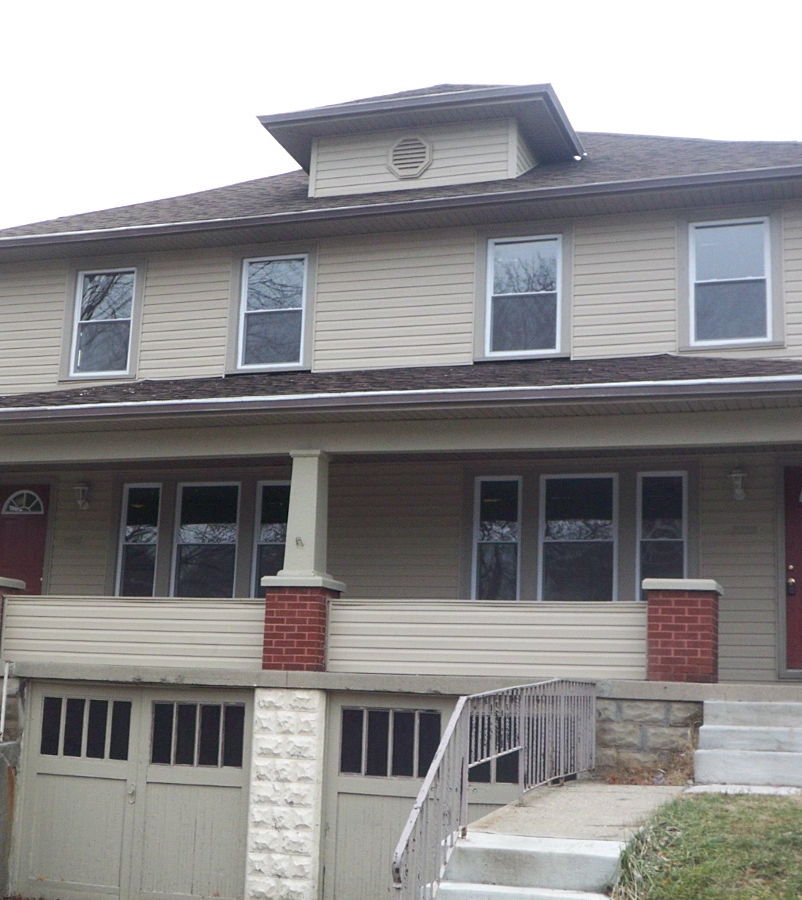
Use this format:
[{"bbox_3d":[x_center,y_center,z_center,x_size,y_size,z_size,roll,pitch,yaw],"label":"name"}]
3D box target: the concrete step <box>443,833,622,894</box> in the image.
[{"bbox_3d":[0.700,2.146,7.041,0.920,0.190,0.550,-2,-11,19],"label":"concrete step"}]

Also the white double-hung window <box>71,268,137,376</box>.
[{"bbox_3d":[-3.637,-1.561,16.595,0.831,1.346,0.110,-2,-11,19],"label":"white double-hung window"}]

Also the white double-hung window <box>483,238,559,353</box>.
[{"bbox_3d":[1.348,-1.696,14.918,0.831,1.346,0.110,-2,-11,19],"label":"white double-hung window"}]

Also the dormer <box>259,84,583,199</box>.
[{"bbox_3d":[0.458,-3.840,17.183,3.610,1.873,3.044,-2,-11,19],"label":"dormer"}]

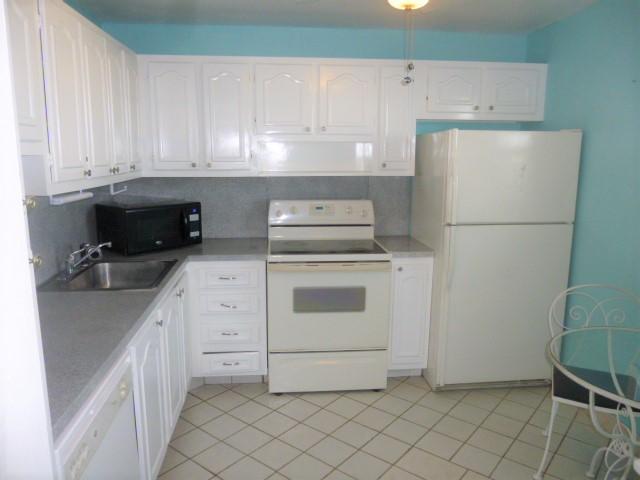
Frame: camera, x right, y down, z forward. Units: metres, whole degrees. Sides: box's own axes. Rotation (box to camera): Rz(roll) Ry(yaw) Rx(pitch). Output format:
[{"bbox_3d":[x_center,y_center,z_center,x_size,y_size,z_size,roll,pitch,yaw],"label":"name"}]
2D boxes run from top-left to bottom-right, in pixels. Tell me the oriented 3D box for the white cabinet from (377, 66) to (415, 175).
[{"bbox_3d":[0.497,-0.820,3.236,0.272,0.720,0.348,-1,11,-6],"label":"white cabinet"}]

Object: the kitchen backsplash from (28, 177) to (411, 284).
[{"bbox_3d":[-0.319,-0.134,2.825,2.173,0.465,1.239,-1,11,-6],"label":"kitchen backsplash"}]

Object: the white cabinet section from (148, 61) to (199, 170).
[{"bbox_3d":[-0.946,-0.814,3.111,0.302,0.684,0.312,-1,11,-6],"label":"white cabinet section"}]

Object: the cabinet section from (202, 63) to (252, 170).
[{"bbox_3d":[-0.614,-0.818,3.144,0.304,0.684,0.312,-1,11,-6],"label":"cabinet section"}]

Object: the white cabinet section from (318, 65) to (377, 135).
[{"bbox_3d":[0.171,-0.945,3.200,0.392,0.444,0.312,-1,11,-6],"label":"white cabinet section"}]

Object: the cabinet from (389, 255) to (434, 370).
[{"bbox_3d":[0.559,0.446,3.346,0.290,0.790,0.612,-1,11,-6],"label":"cabinet"}]

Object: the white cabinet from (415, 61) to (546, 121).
[{"bbox_3d":[1.060,-1.008,3.215,0.881,0.367,0.323,-1,11,-5],"label":"white cabinet"}]

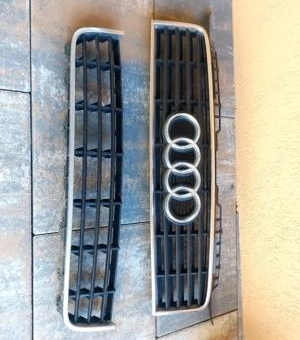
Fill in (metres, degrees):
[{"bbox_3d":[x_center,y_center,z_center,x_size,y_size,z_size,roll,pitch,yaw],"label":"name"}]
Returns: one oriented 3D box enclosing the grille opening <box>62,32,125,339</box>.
[{"bbox_3d":[-0.122,0.015,0.634,0.112,0.070,0.648,2,87,-21],"label":"grille opening"}]

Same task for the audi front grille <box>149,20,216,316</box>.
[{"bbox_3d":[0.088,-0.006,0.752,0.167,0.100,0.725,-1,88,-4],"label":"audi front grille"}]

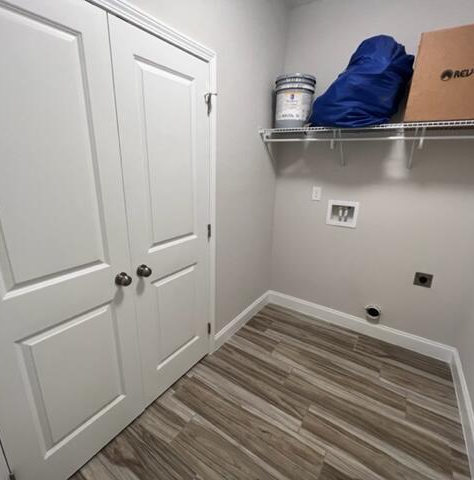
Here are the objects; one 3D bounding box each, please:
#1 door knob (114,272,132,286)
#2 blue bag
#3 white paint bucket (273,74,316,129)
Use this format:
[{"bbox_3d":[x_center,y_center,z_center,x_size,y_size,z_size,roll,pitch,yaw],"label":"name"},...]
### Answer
[{"bbox_3d":[-0.541,0.197,1.166,0.064,0.062,0.062,13,19,33],"label":"door knob"},{"bbox_3d":[0.859,-1.064,1.699,0.600,0.510,0.310,13,19,33],"label":"blue bag"},{"bbox_3d":[0.462,-1.085,1.947,0.310,0.365,0.310,2,16,0],"label":"white paint bucket"}]

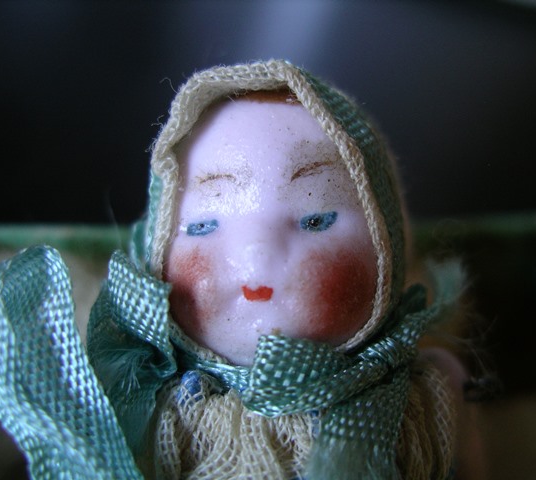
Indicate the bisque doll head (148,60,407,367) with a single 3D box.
[{"bbox_3d":[0.000,-0.004,0.078,0.028,0.032,0.021,3,3,12],"label":"bisque doll head"}]

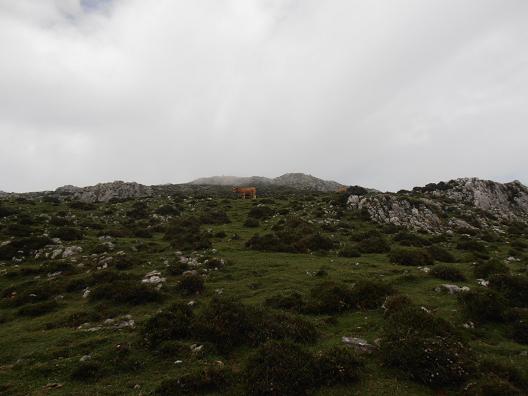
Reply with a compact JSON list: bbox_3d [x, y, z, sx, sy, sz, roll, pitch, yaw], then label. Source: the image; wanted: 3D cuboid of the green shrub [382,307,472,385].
[{"bbox_3d":[1.457,1.259,3.305,0.786,0.586,0.628,0,-4,0],"label":"green shrub"}]

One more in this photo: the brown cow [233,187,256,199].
[{"bbox_3d":[-2.019,-0.515,38.500,2.450,1.420,0.700,0,-4,0],"label":"brown cow"}]

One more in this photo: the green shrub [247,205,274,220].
[{"bbox_3d":[-0.159,0.665,16.749,1.277,0.727,1.085,0,-4,0],"label":"green shrub"}]

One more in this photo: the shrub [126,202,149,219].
[{"bbox_3d":[-6.667,0.656,19.321,1.111,0.838,0.889,0,-4,0],"label":"shrub"}]

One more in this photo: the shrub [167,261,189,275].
[{"bbox_3d":[-1.634,1.313,6.925,0.395,0.253,0.336,0,-4,0],"label":"shrub"}]

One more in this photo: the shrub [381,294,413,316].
[{"bbox_3d":[1.735,1.370,4.734,0.394,0.240,0.315,0,-4,0],"label":"shrub"}]

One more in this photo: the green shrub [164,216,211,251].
[{"bbox_3d":[-2.263,1.023,10.829,1.361,0.952,1.497,0,-4,0],"label":"green shrub"}]

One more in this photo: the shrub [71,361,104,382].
[{"bbox_3d":[-1.546,1.521,3.214,0.258,0.149,0.220,0,-4,0],"label":"shrub"}]

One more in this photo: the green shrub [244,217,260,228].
[{"bbox_3d":[-0.433,0.925,13.823,0.602,0.452,0.512,0,-4,0],"label":"green shrub"}]

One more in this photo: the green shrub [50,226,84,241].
[{"bbox_3d":[-6.588,1.176,12.274,1.140,0.441,0.969,0,-4,0],"label":"green shrub"}]

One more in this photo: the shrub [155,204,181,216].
[{"bbox_3d":[-4.928,0.641,18.728,1.252,0.608,1.064,0,-4,0],"label":"shrub"}]

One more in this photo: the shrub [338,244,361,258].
[{"bbox_3d":[1.950,1.212,8.360,0.492,0.299,0.394,0,-4,0],"label":"shrub"}]

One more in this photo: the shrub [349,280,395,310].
[{"bbox_3d":[1.673,1.494,5.696,0.716,0.420,0.608,0,-4,0],"label":"shrub"}]

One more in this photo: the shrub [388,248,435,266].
[{"bbox_3d":[3.483,1.383,8.645,1.086,0.382,0.923,0,-4,0],"label":"shrub"}]

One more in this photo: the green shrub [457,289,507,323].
[{"bbox_3d":[2.718,1.343,4.591,0.517,0.391,0.439,0,-4,0],"label":"green shrub"}]

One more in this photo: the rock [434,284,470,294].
[{"bbox_3d":[2.912,1.402,5.663,0.526,0.113,0.342,0,-4,0],"label":"rock"}]

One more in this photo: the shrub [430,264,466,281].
[{"bbox_3d":[3.280,1.325,6.521,0.550,0.264,0.468,0,-4,0],"label":"shrub"}]

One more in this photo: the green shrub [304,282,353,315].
[{"bbox_3d":[0.853,1.319,4.875,0.617,0.415,0.525,0,-4,0],"label":"green shrub"}]

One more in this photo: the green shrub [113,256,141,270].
[{"bbox_3d":[-3.005,1.430,8.059,0.572,0.284,0.486,0,-4,0],"label":"green shrub"}]

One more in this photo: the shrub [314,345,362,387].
[{"bbox_3d":[0.731,1.628,3.593,0.471,0.341,0.400,0,-4,0],"label":"shrub"}]

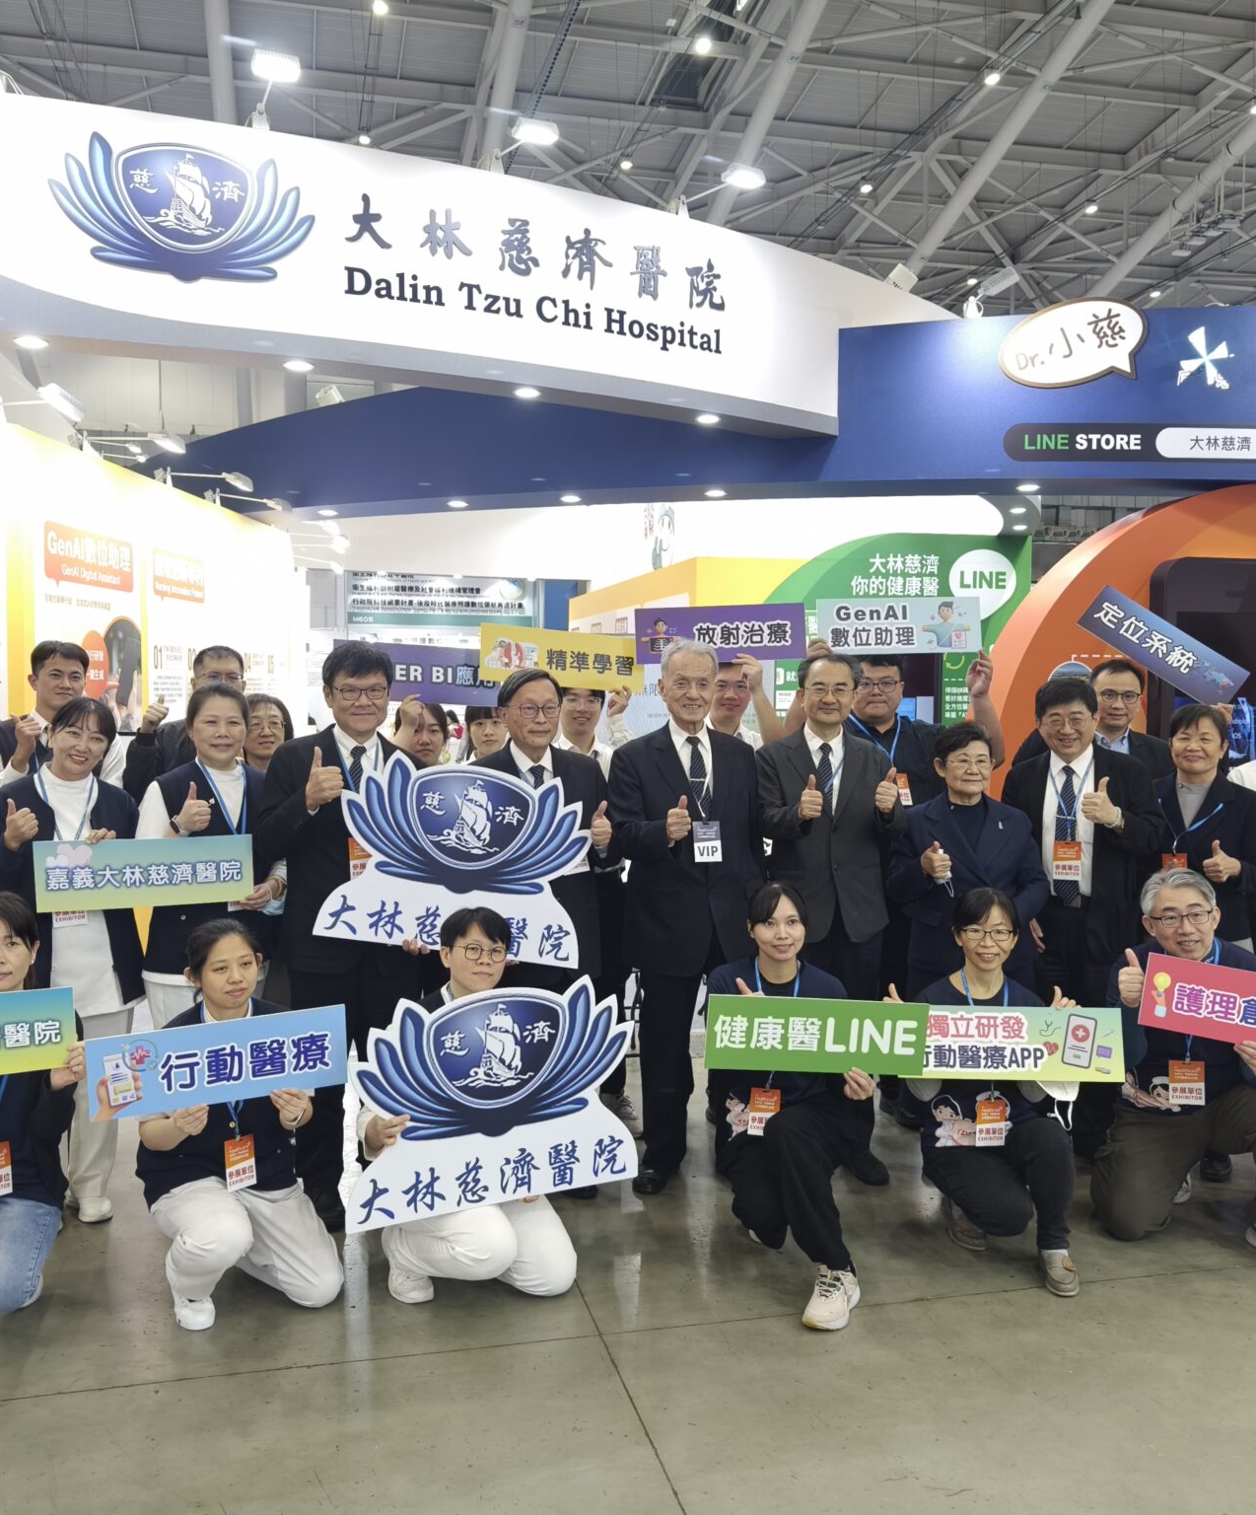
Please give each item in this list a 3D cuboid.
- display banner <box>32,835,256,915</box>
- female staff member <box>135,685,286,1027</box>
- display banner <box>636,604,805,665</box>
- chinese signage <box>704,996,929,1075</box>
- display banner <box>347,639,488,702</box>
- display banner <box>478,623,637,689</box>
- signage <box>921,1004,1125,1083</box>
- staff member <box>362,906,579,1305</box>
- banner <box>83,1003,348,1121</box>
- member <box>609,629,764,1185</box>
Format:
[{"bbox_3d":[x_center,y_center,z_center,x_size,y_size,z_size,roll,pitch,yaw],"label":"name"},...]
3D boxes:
[{"bbox_3d":[-1.402,0.336,3.905,0.600,0.200,0.010,-2,5,-13],"label":"display banner"},{"bbox_3d":[-1.276,0.557,4.120,0.460,1.554,0.340,-1,3,-19],"label":"female staff member"},{"bbox_3d":[0.330,-0.440,4.770,0.600,0.200,0.012,-2,-5,2],"label":"display banner"},{"bbox_3d":[0.520,0.760,3.650,0.600,0.200,0.012,4,1,1],"label":"chinese signage"},{"bbox_3d":[-0.744,-0.299,4.850,0.620,0.200,0.020,4,2,-5],"label":"display banner"},{"bbox_3d":[-0.233,-0.351,4.800,0.610,0.200,0.020,4,2,-6],"label":"display banner"},{"bbox_3d":[1.050,0.790,3.700,0.600,0.200,0.012,-3,-6,16],"label":"signage"},{"bbox_3d":[-0.415,0.896,3.660,0.560,0.970,0.680,0,3,-7],"label":"staff member"},{"bbox_3d":[-0.983,0.738,3.257,0.600,0.200,0.010,-4,8,-22],"label":"banner"},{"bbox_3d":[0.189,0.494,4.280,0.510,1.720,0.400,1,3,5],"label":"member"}]

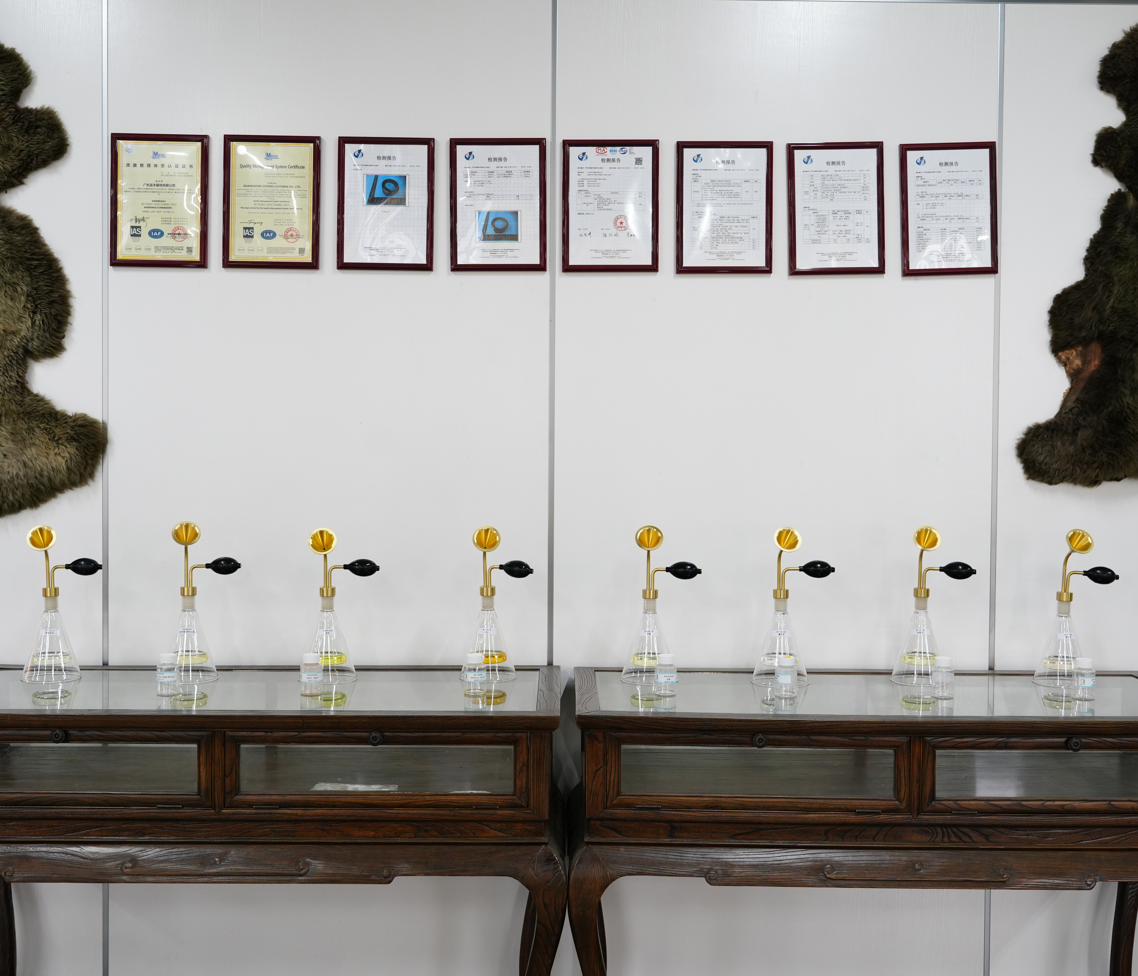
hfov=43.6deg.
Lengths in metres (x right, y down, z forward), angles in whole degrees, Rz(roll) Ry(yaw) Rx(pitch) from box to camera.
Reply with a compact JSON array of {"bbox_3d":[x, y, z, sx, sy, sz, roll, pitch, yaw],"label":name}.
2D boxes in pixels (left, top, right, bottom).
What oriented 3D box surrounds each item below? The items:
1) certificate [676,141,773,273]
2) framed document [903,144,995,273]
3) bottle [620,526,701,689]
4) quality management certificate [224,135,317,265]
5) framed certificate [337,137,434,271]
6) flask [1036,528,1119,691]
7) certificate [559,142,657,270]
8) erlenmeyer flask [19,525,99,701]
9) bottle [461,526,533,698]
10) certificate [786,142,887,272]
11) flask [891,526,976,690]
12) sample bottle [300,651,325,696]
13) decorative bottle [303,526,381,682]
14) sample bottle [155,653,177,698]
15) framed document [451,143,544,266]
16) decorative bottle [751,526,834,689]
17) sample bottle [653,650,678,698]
[{"bbox_3d":[0.388,-0.697,3.547,0.240,0.327,0.020,0,2,-1],"label":"certificate"},{"bbox_3d":[0.949,-0.695,3.553,0.240,0.327,0.020,-2,2,-1],"label":"framed document"},{"bbox_3d":[0.223,0.278,3.443,0.194,0.377,0.151,0,2,-1],"label":"bottle"},{"bbox_3d":[-0.736,-0.709,3.535,0.240,0.327,0.020,1,2,-1],"label":"quality management certificate"},{"bbox_3d":[-0.454,-0.705,3.538,0.240,0.327,0.020,1,2,-1],"label":"framed certificate"},{"bbox_3d":[1.228,0.285,3.456,0.200,0.374,0.154,0,2,-1],"label":"flask"},{"bbox_3d":[0.103,-0.686,3.471,0.234,0.322,0.018,0,2,0],"label":"certificate"},{"bbox_3d":[-1.217,0.273,3.420,0.204,0.370,0.154,0,2,-1],"label":"erlenmeyer flask"},{"bbox_3d":[-0.174,0.277,3.448,0.178,0.372,0.150,0,2,-1],"label":"bottle"},{"bbox_3d":[0.652,-0.680,3.476,0.234,0.322,0.018,-1,2,0],"label":"certificate"},{"bbox_3d":[0.883,0.280,3.455,0.202,0.379,0.153,0,2,-1],"label":"flask"},{"bbox_3d":[-0.566,0.411,3.139,0.048,0.087,0.048,0,2,0],"label":"sample bottle"},{"bbox_3d":[-0.553,0.278,3.434,0.199,0.367,0.152,0,2,-1],"label":"decorative bottle"},{"bbox_3d":[-0.884,0.412,3.139,0.048,0.087,0.048,0,2,0],"label":"sample bottle"},{"bbox_3d":[-0.170,-0.688,3.469,0.234,0.322,0.018,0,2,0],"label":"framed document"},{"bbox_3d":[0.528,0.273,3.340,0.195,0.363,0.137,0,2,-2],"label":"decorative bottle"},{"bbox_3d":[0.215,0.412,3.139,0.048,0.087,0.048,0,2,0],"label":"sample bottle"}]

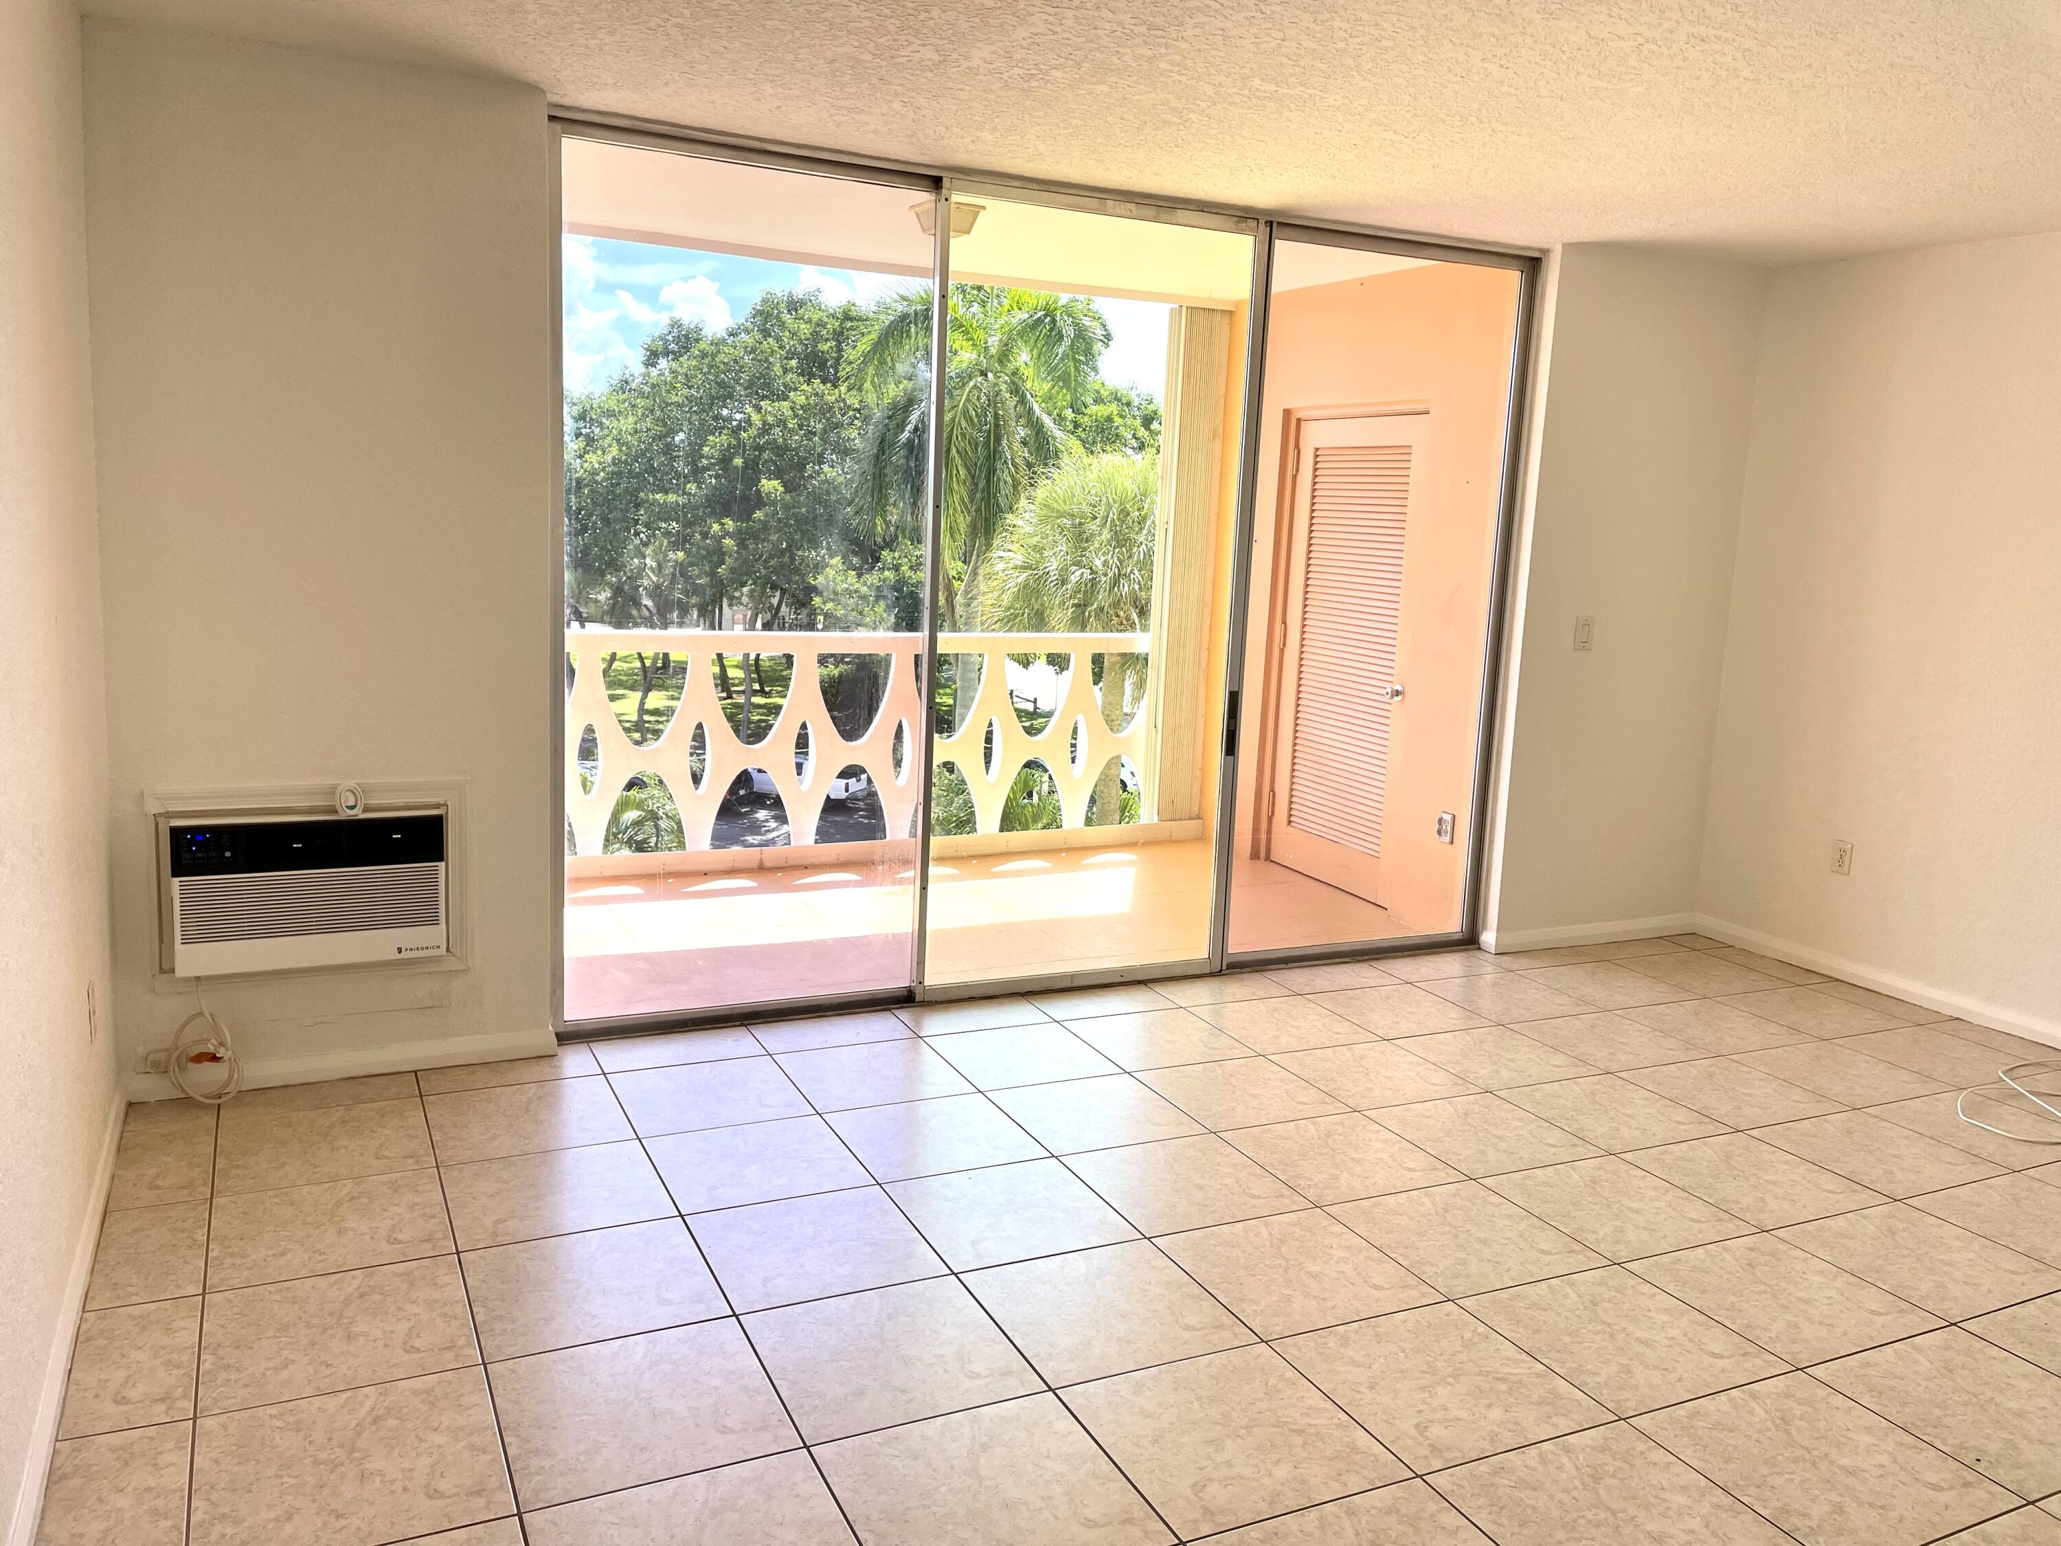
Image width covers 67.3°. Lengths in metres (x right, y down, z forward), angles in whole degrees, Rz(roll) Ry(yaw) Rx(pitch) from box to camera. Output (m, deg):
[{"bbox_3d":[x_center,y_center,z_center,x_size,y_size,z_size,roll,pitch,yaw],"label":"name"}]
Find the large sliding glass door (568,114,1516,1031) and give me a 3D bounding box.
[{"bbox_3d":[0.200,-0.505,4.782,3.235,2.392,0.100,-2,10,-25],"label":"large sliding glass door"}]

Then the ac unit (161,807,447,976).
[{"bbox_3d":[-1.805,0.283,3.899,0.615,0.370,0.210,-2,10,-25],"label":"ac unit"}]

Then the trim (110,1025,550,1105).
[{"bbox_3d":[-1.716,0.733,3.945,0.996,0.080,0.020,-2,10,-25],"label":"trim"}]

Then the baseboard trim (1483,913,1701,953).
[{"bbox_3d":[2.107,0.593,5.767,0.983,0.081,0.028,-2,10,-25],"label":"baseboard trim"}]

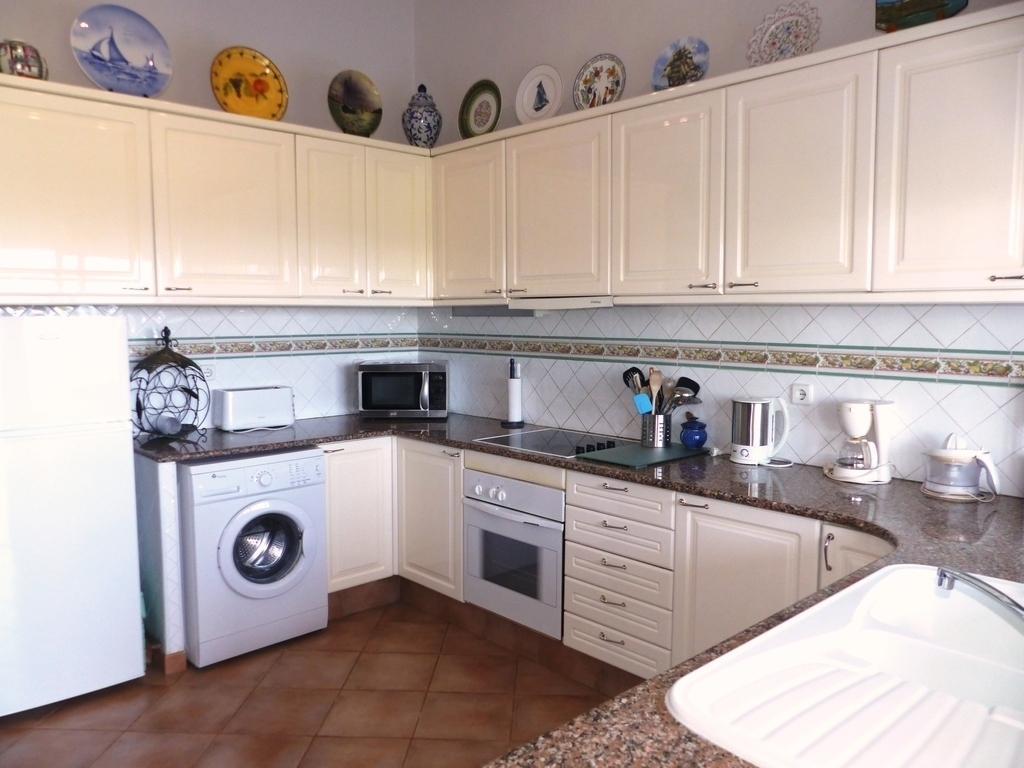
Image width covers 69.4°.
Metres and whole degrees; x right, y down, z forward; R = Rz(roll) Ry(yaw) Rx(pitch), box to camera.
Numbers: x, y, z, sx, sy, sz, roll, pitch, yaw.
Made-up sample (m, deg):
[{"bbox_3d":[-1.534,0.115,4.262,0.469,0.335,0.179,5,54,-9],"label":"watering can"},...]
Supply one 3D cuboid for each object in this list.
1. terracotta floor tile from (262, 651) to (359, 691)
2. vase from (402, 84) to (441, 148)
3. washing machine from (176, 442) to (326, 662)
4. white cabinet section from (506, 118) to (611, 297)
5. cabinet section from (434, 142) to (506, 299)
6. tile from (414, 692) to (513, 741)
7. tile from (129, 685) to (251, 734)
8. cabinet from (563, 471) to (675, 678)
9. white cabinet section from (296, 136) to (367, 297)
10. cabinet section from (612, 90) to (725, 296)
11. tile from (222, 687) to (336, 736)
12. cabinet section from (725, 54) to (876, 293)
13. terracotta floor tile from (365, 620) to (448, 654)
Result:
[{"bbox_3d":[-0.826,1.179,3.044,0.334,0.010,0.334,0,5,2],"label":"terracotta floor tile"},{"bbox_3d":[-0.469,-1.374,3.852,0.204,0.365,0.204,0,5,1],"label":"vase"},{"bbox_3d":[-1.258,0.722,3.378,0.595,0.850,0.560,-5,7,-44],"label":"washing machine"},{"bbox_3d":[0.301,-0.734,3.259,0.335,0.706,0.602,-5,8,-44],"label":"white cabinet section"},{"bbox_3d":[-0.085,-0.772,3.652,0.335,0.706,0.502,-5,8,-44],"label":"cabinet section"},{"bbox_3d":[-0.170,1.225,2.722,0.333,0.010,0.333,0,5,2],"label":"tile"},{"bbox_3d":[-1.181,1.218,2.765,0.333,0.010,0.333,0,5,2],"label":"tile"},{"bbox_3d":[0.578,0.677,2.884,0.580,0.705,0.497,-5,7,-44],"label":"cabinet"},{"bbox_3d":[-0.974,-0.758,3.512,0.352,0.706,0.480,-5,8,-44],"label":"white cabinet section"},{"bbox_3d":[0.685,-0.697,2.868,0.335,0.706,0.496,-5,8,-44],"label":"cabinet section"},{"bbox_3d":[-0.844,1.220,2.751,0.333,0.010,0.333,0,5,2],"label":"tile"},{"bbox_3d":[1.033,-0.663,2.514,0.335,0.706,0.499,-5,8,-44],"label":"cabinet section"},{"bbox_3d":[-0.475,1.153,3.355,0.334,0.010,0.334,0,5,2],"label":"terracotta floor tile"}]

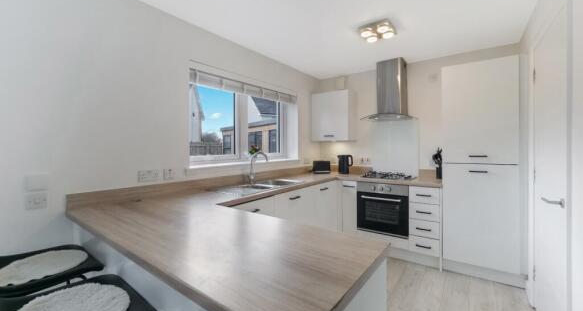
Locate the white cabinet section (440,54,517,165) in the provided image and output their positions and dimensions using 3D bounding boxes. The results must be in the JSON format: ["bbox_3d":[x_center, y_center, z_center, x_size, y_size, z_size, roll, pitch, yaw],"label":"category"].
[{"bbox_3d":[1.994,-0.416,2.530,0.594,0.983,0.585,0,1,37],"label":"white cabinet section"}]

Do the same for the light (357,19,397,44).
[{"bbox_3d":[0.818,-1.161,2.239,0.260,0.075,0.260,0,1,36],"label":"light"}]

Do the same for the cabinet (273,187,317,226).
[{"bbox_3d":[-0.188,0.752,2.555,0.567,0.789,0.620,0,1,36],"label":"cabinet"}]

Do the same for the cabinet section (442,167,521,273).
[{"bbox_3d":[2.007,0.579,2.543,0.594,1.003,0.585,0,1,37],"label":"cabinet section"}]

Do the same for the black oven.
[{"bbox_3d":[1.233,0.636,3.032,0.596,0.595,0.560,0,1,36],"label":"black oven"}]

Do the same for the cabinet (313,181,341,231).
[{"bbox_3d":[0.181,0.741,3.060,0.567,0.789,0.610,0,1,36],"label":"cabinet"}]

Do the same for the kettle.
[{"bbox_3d":[0.791,0.146,3.487,0.225,0.260,0.160,0,1,20],"label":"kettle"}]

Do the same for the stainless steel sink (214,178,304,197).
[{"bbox_3d":[-0.265,0.389,2.461,0.480,0.165,0.990,0,1,36],"label":"stainless steel sink"}]

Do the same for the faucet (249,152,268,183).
[{"bbox_3d":[-0.347,0.139,2.522,0.245,0.345,0.060,0,1,36],"label":"faucet"}]

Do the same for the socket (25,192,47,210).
[{"bbox_3d":[-1.446,0.259,1.336,0.012,0.088,0.088,0,1,36],"label":"socket"}]

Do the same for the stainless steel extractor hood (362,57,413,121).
[{"bbox_3d":[1.274,-0.843,3.089,0.600,0.744,0.480,0,1,36],"label":"stainless steel extractor hood"}]

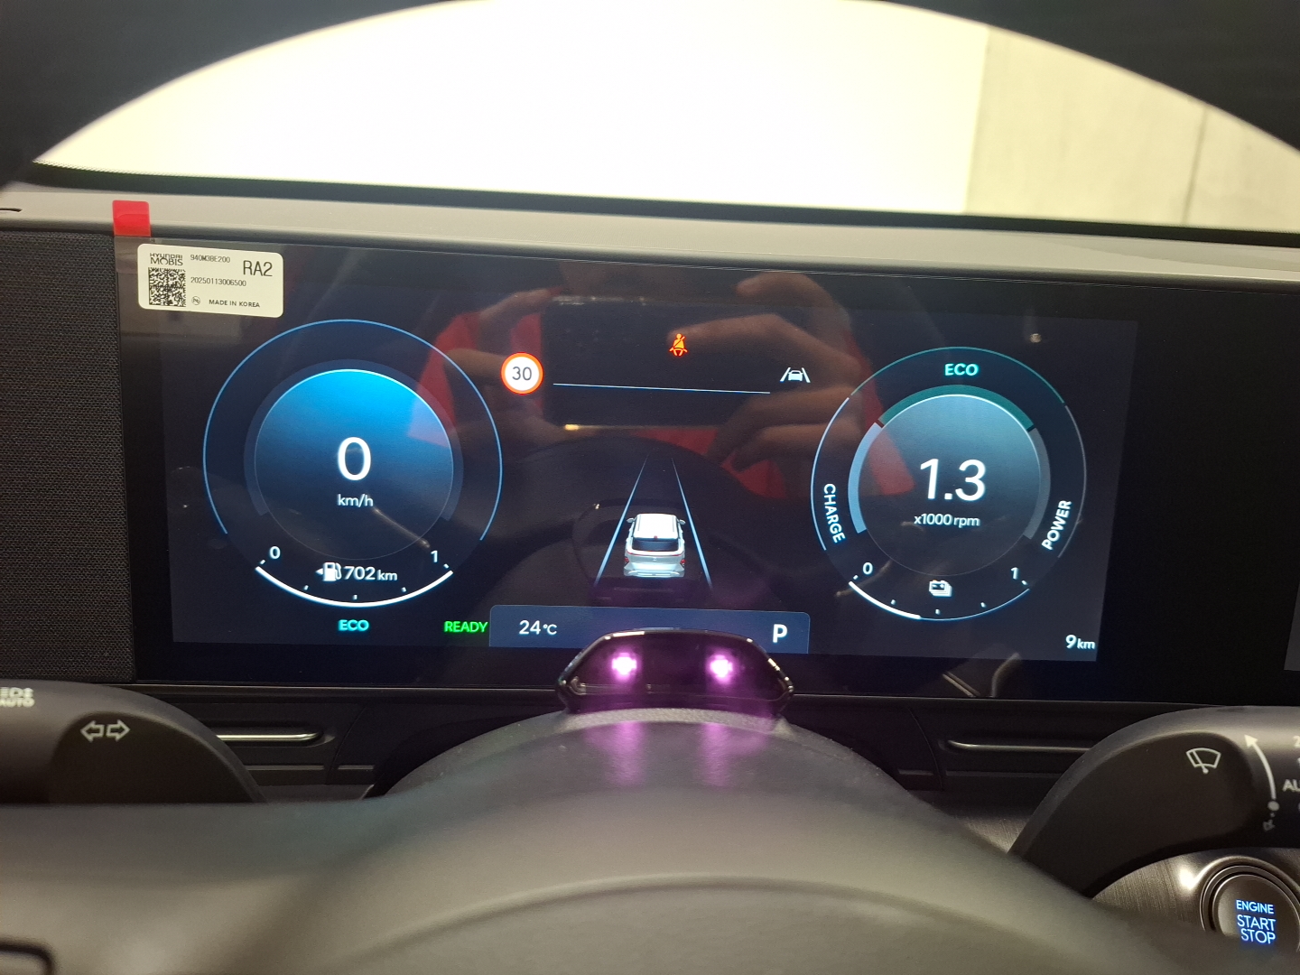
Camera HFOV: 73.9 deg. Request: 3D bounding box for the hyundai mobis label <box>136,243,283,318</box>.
[{"bbox_3d":[-0.126,-0.059,0.248,0.040,0.018,0.002,2,9,-4],"label":"hyundai mobis label"}]

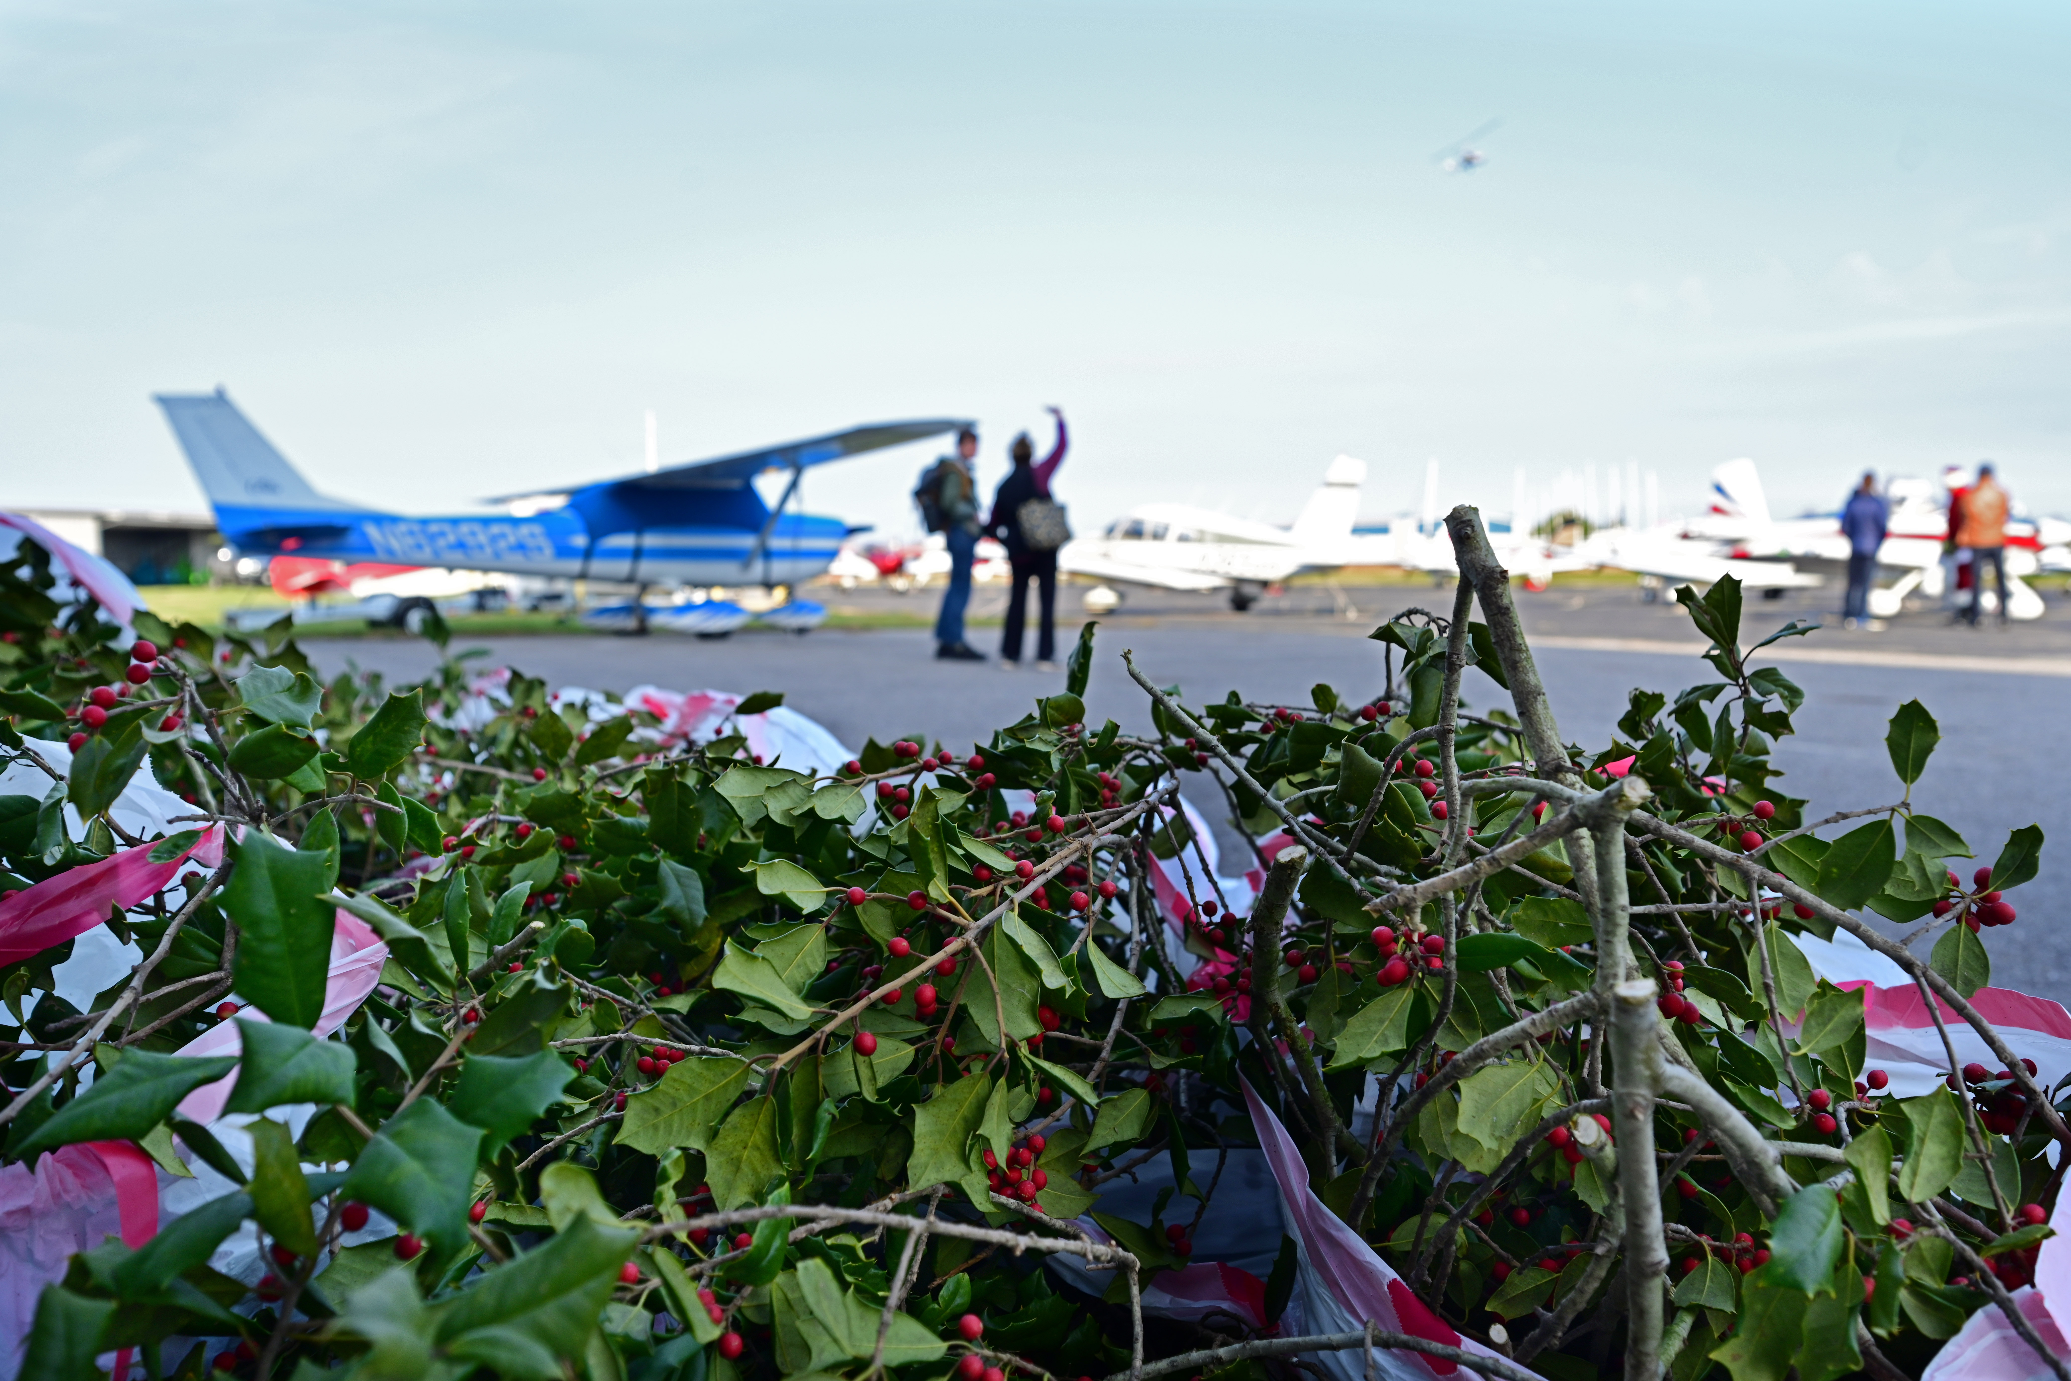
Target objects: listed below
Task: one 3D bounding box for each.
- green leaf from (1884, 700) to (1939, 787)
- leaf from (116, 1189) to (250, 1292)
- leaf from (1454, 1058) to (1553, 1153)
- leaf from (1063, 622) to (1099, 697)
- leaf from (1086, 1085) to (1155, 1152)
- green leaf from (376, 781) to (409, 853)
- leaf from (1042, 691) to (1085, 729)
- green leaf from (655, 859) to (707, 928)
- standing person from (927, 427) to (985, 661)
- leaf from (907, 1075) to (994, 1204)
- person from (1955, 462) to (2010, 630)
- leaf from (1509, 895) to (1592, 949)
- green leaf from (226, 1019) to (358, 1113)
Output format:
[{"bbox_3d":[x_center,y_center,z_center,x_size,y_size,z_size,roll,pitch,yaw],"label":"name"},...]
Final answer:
[{"bbox_3d":[0.386,0.023,0.710,0.025,0.038,0.010,1,0,11],"label":"green leaf"},{"bbox_3d":[-0.261,0.169,0.493,0.023,0.012,0.051,27,33,20],"label":"leaf"},{"bbox_3d":[0.186,0.165,0.640,0.038,0.033,0.010,-41,-9,0],"label":"leaf"},{"bbox_3d":[0.025,-0.017,0.910,0.019,0.047,0.012,13,0,37],"label":"leaf"},{"bbox_3d":[0.040,0.199,0.750,0.024,0.043,0.010,44,-6,6],"label":"leaf"},{"bbox_3d":[-0.323,0.065,0.810,0.019,0.043,0.014,-5,3,11],"label":"green leaf"},{"bbox_3d":[0.017,0.012,0.970,0.028,0.024,0.016,0,-25,-18],"label":"leaf"},{"bbox_3d":[-0.187,0.107,0.850,0.025,0.043,0.010,-31,-14,5],"label":"green leaf"},{"bbox_3d":[-0.620,-1.123,12.601,0.450,1.790,0.520,1,5,7],"label":"standing person"},{"bbox_3d":[-0.033,0.175,0.630,0.032,0.053,0.011,30,6,-4],"label":"leaf"},{"bbox_3d":[10.351,-1.601,17.600,0.560,1.760,0.360,1,5,18],"label":"person"},{"bbox_3d":[0.255,0.114,0.788,0.045,0.025,0.010,5,-26,3],"label":"leaf"},{"bbox_3d":[-0.231,0.117,0.500,0.042,0.015,0.032,-11,49,-12],"label":"green leaf"}]

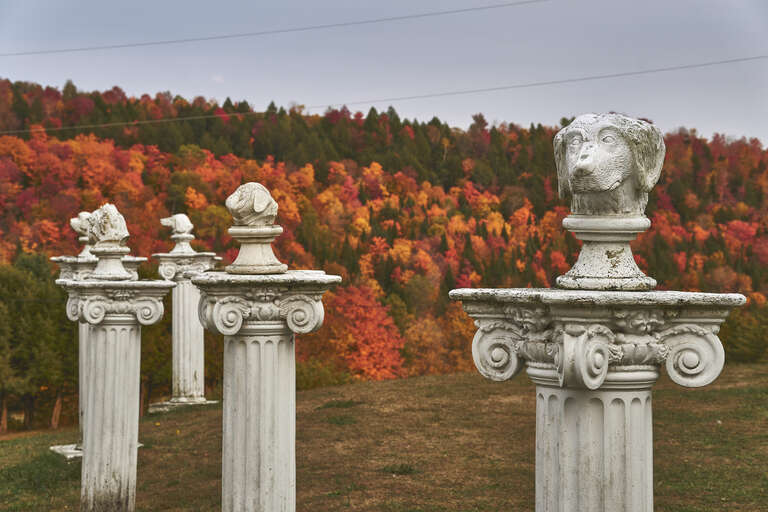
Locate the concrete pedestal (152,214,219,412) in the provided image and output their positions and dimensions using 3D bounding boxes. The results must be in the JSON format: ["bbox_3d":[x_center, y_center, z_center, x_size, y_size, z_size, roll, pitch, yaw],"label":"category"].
[{"bbox_3d":[-1.900,0.526,17.300,0.640,1.855,0.640,0,1,-11],"label":"concrete pedestal"}]

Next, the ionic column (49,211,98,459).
[{"bbox_3d":[-2.240,0.610,14.070,0.640,1.910,0.640,0,1,-37],"label":"ionic column"}]

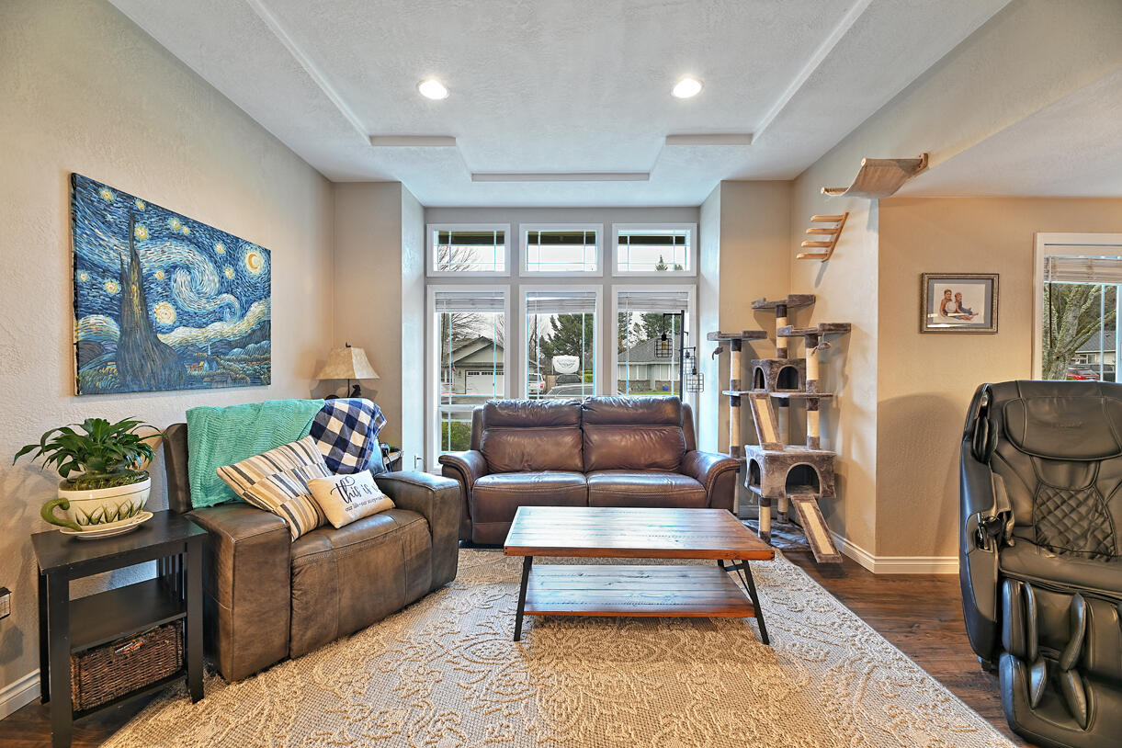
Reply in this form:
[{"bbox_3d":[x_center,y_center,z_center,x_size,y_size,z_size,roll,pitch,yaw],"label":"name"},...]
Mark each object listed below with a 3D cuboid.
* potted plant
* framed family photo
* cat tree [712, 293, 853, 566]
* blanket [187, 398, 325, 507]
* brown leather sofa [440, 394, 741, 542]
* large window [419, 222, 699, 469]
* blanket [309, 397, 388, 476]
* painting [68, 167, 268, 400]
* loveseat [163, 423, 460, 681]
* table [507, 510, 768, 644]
[{"bbox_3d":[-1.885,0.412,1.770,0.380,0.460,0.410,1,1,41],"label":"potted plant"},{"bbox_3d":[2.565,-0.456,2.809,0.505,0.385,0.025,0,1,0],"label":"framed family photo"},{"bbox_3d":[1.665,0.330,3.435,0.770,1.930,0.980,0,1,0],"label":"cat tree"},{"bbox_3d":[-1.684,0.422,2.541,0.360,0.520,0.700,1,1,37],"label":"blanket"},{"bbox_3d":[0.222,0.760,3.855,2.300,1.060,1.040,0,1,0],"label":"brown leather sofa"},{"bbox_3d":[0.012,-0.284,4.527,2.790,2.540,0.090,0,1,0],"label":"large window"},{"bbox_3d":[-1.402,0.402,2.911,0.350,0.460,0.490,1,1,37],"label":"blanket"},{"bbox_3d":[-2.035,-0.382,2.435,0.035,0.930,1.220,0,1,1],"label":"painting"},{"bbox_3d":[-1.405,0.776,2.590,0.920,1.060,1.200,1,1,37],"label":"loveseat"},{"bbox_3d":[0.378,1.081,2.449,1.310,0.455,0.630,0,1,2],"label":"table"}]

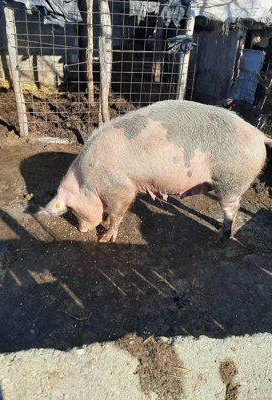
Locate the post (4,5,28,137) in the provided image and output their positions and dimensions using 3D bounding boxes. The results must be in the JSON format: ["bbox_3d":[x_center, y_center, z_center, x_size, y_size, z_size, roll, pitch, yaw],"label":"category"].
[{"bbox_3d":[-1.498,-1.587,3.996,0.120,1.514,0.120,3,28,-2],"label":"post"}]

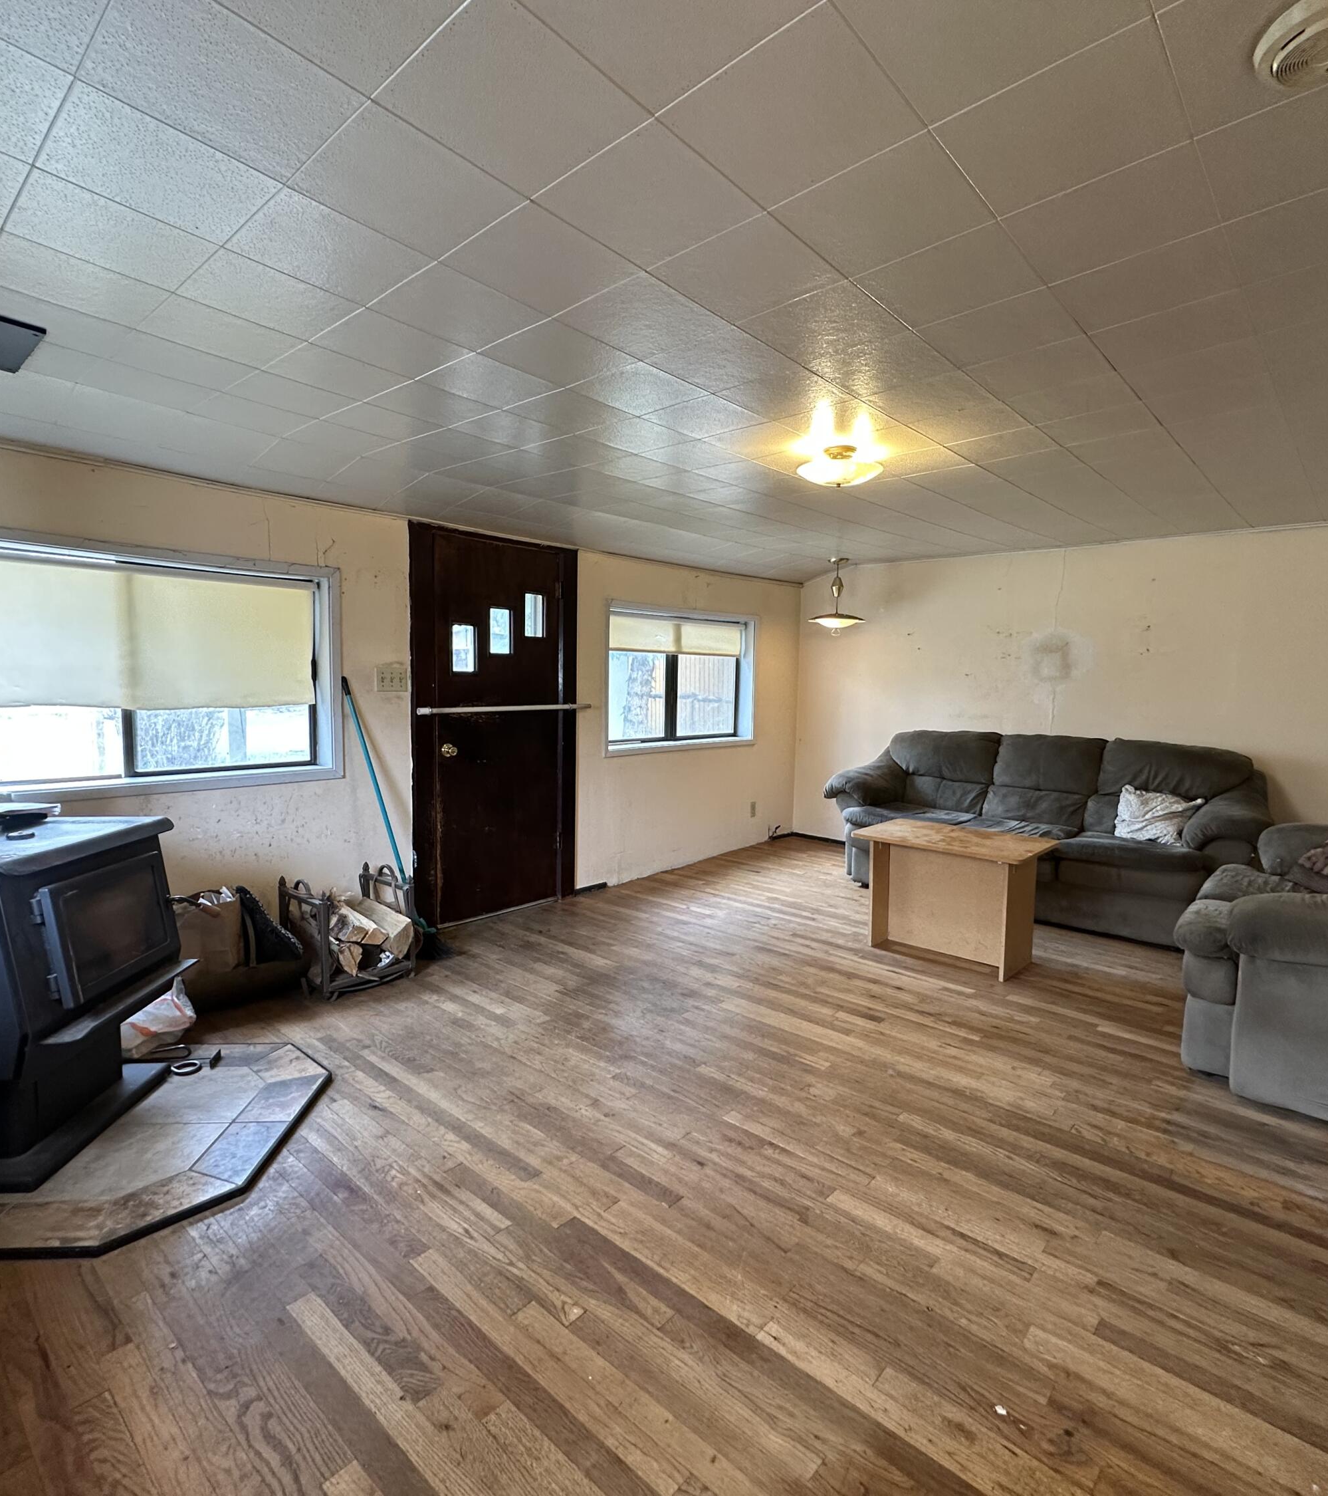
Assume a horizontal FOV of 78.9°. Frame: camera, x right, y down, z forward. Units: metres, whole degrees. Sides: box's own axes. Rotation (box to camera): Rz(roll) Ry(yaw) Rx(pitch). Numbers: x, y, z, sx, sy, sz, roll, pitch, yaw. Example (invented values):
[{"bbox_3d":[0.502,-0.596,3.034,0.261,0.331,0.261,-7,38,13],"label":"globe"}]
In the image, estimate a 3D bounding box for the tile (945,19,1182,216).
[{"bbox_3d":[0.641,-0.995,1.296,0.307,0.020,0.307,3,4,42],"label":"tile"}]

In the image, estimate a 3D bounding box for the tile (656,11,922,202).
[{"bbox_3d":[0.202,-0.989,1.263,0.300,0.020,0.300,2,2,42],"label":"tile"}]

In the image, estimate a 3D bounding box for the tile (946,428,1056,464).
[{"bbox_3d":[1.204,-1.062,2.830,0.305,0.025,0.305,5,6,42],"label":"tile"}]

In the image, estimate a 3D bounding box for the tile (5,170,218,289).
[{"bbox_3d":[-1.111,-1.037,1.628,0.300,0.020,0.300,5,5,42],"label":"tile"}]

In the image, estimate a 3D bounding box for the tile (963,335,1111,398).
[{"bbox_3d":[1.021,-1.025,2.174,0.305,0.025,0.305,5,6,42],"label":"tile"}]

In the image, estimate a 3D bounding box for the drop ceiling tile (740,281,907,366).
[{"bbox_3d":[0.386,-1.012,1.927,0.305,0.025,0.305,5,6,42],"label":"drop ceiling tile"}]

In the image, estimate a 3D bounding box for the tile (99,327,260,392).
[{"bbox_3d":[-1.358,-1.089,2.267,0.305,0.025,0.305,5,6,42],"label":"tile"}]

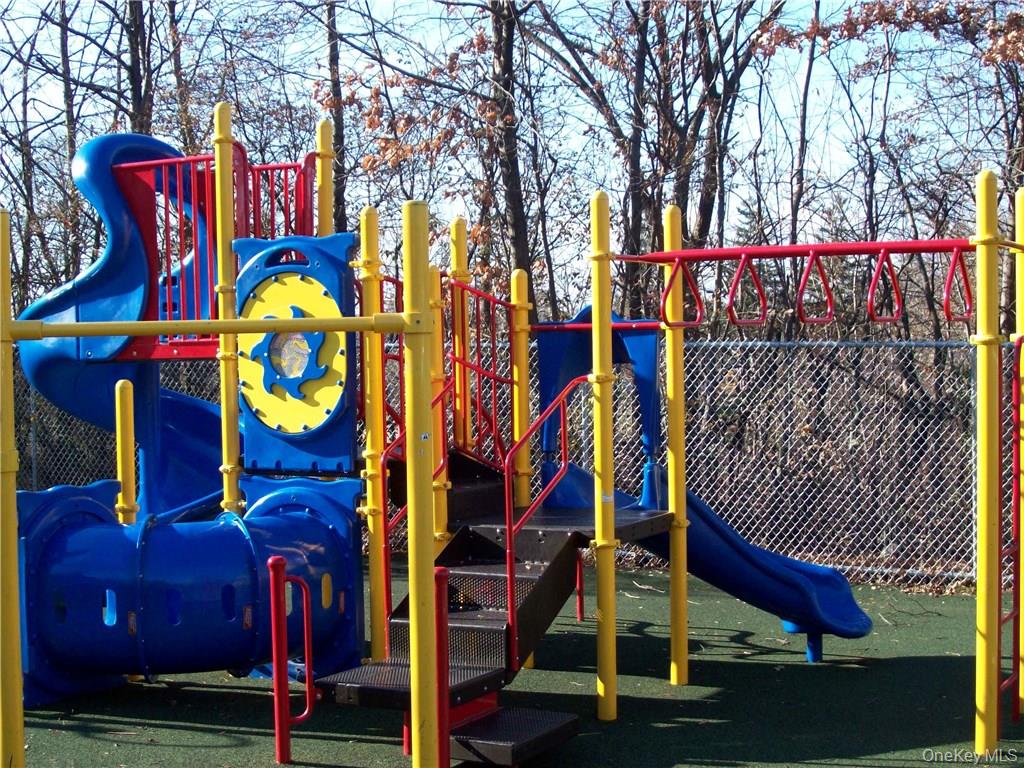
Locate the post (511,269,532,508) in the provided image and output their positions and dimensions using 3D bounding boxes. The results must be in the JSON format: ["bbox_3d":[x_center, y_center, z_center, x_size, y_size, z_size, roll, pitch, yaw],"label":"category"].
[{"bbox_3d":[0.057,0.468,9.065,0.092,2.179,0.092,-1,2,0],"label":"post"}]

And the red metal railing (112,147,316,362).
[{"bbox_3d":[-1.642,-0.721,9.366,0.860,1.150,0.930,0,2,28],"label":"red metal railing"}]

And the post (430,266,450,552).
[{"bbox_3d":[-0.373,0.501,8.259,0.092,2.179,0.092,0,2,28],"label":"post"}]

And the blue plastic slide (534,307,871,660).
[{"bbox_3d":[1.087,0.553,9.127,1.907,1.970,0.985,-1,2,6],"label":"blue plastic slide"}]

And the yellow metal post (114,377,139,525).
[{"bbox_3d":[-2.022,0.790,8.724,0.090,1.647,0.090,0,2,28],"label":"yellow metal post"}]

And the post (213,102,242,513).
[{"bbox_3d":[-1.509,0.049,8.854,0.090,3.122,0.090,0,2,28],"label":"post"}]

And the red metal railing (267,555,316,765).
[{"bbox_3d":[-0.952,1.183,7.214,0.080,0.905,0.260,0,2,28],"label":"red metal railing"}]

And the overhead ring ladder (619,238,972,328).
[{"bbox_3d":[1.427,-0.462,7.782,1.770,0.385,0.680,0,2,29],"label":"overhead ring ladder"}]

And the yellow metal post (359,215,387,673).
[{"bbox_3d":[-0.701,0.355,8.435,0.090,2.506,0.090,0,2,28],"label":"yellow metal post"}]

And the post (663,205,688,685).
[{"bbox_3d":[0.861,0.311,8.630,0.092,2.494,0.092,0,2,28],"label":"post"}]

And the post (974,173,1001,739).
[{"bbox_3d":[2.003,0.341,6.964,0.090,2.513,0.090,0,2,28],"label":"post"}]

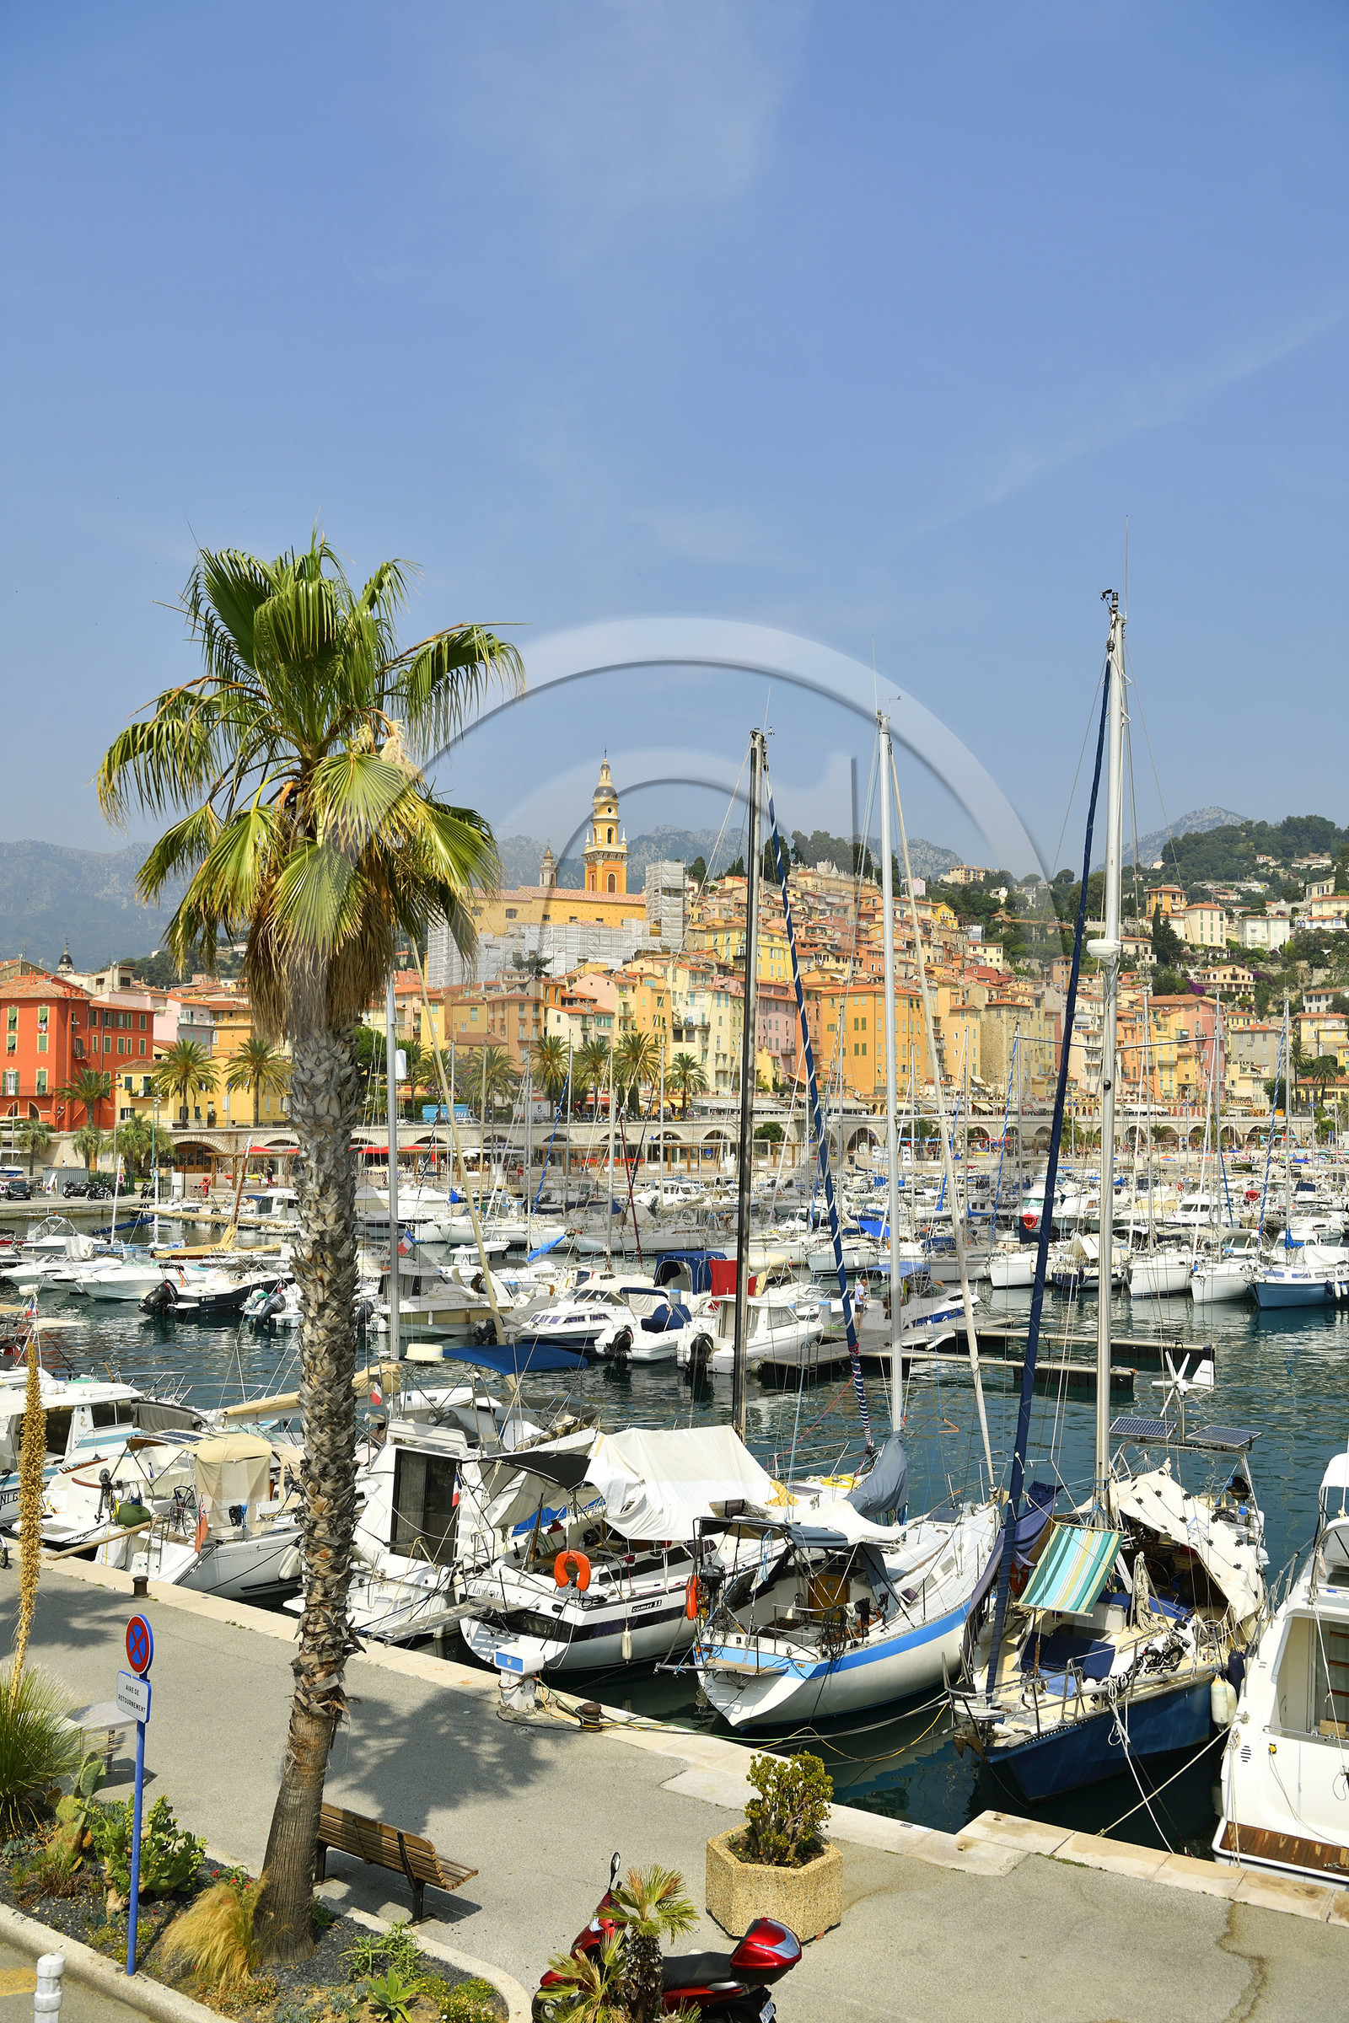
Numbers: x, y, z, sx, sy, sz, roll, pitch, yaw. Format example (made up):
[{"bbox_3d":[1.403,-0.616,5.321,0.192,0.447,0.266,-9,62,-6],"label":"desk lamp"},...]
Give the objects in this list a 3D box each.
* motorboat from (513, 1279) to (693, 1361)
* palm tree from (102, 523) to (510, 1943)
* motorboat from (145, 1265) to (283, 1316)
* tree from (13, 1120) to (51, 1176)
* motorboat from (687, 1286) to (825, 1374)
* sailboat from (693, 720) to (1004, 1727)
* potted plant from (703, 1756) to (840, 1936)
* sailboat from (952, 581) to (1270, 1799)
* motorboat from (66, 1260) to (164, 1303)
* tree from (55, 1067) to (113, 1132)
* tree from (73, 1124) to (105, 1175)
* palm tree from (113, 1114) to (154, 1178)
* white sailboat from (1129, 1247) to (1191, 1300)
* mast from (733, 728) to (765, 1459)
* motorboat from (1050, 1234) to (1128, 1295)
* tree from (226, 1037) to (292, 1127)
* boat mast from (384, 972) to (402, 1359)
[{"bbox_3d":[-2.340,10.106,59.151,7.000,2.600,2.600,3,-4,-42],"label":"motorboat"},{"bbox_3d":[-3.033,1.920,14.869,3.500,11.600,3.400,0,-3,0],"label":"palm tree"},{"bbox_3d":[-18.662,11.545,74.400,6.800,1.950,2.350,2,-4,-37],"label":"motorboat"},{"bbox_3d":[-56.468,12.072,158.000,3.195,5.112,3.195,0,-3,0],"label":"tree"},{"bbox_3d":[2.610,10.015,57.054,5.800,2.500,2.200,3,-4,-42],"label":"motorboat"},{"bbox_3d":[3.340,2.554,27.405,3.100,14.300,9.400,-2,-4,33],"label":"sailboat"},{"bbox_3d":[0.829,6.795,14.844,1.120,1.320,0.970,0,-3,11],"label":"potted plant"},{"bbox_3d":[5.742,1.912,24.535,3.500,15.400,11.400,-1,-3,27],"label":"sailboat"},{"bbox_3d":[-22.379,11.189,76.235,5.800,1.650,2.300,3,-4,-40],"label":"motorboat"},{"bbox_3d":[-52.541,7.948,160.000,5.200,5.910,5.200,0,-3,0],"label":"tree"},{"bbox_3d":[-48.861,11.737,150.000,2.770,4.620,2.770,0,-3,0],"label":"tree"},{"bbox_3d":[-45.704,11.593,152.000,3.470,5.680,3.470,0,-3,0],"label":"palm tree"},{"bbox_3d":[21.873,11.272,79.221,2.900,1.950,8.600,-2,-4,38],"label":"white sailboat"},{"bbox_3d":[1.231,1.539,31.263,0.180,13.020,0.220,0,-4,37],"label":"mast"},{"bbox_3d":[19.931,11.357,83.354,2.500,2.250,7.200,-2,-4,38],"label":"motorboat"},{"bbox_3d":[-39.847,6.654,172.000,6.200,8.920,6.200,0,-3,0],"label":"tree"},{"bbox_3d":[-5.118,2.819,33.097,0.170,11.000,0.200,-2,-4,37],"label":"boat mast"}]

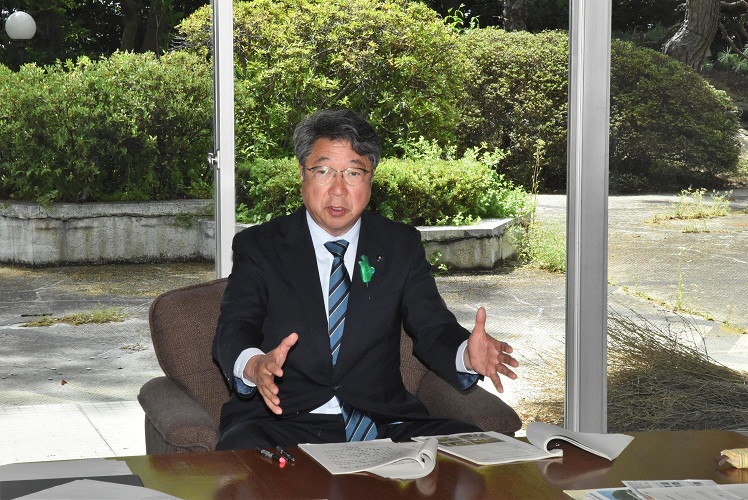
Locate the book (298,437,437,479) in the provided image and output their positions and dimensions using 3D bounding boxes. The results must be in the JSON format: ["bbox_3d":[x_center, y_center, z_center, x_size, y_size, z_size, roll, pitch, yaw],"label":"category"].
[{"bbox_3d":[-0.011,0.417,4.750,0.225,0.050,0.340,-2,8,-16],"label":"book"}]

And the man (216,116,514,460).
[{"bbox_3d":[-0.038,0.318,5.083,0.690,1.260,0.780,-1,7,-7],"label":"man"}]

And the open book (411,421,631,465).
[{"bbox_3d":[0.344,0.397,4.875,0.380,0.050,0.330,-3,8,-24],"label":"open book"}]

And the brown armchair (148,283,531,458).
[{"bbox_3d":[-0.153,0.500,5.389,0.840,0.820,0.770,-1,8,-10],"label":"brown armchair"}]

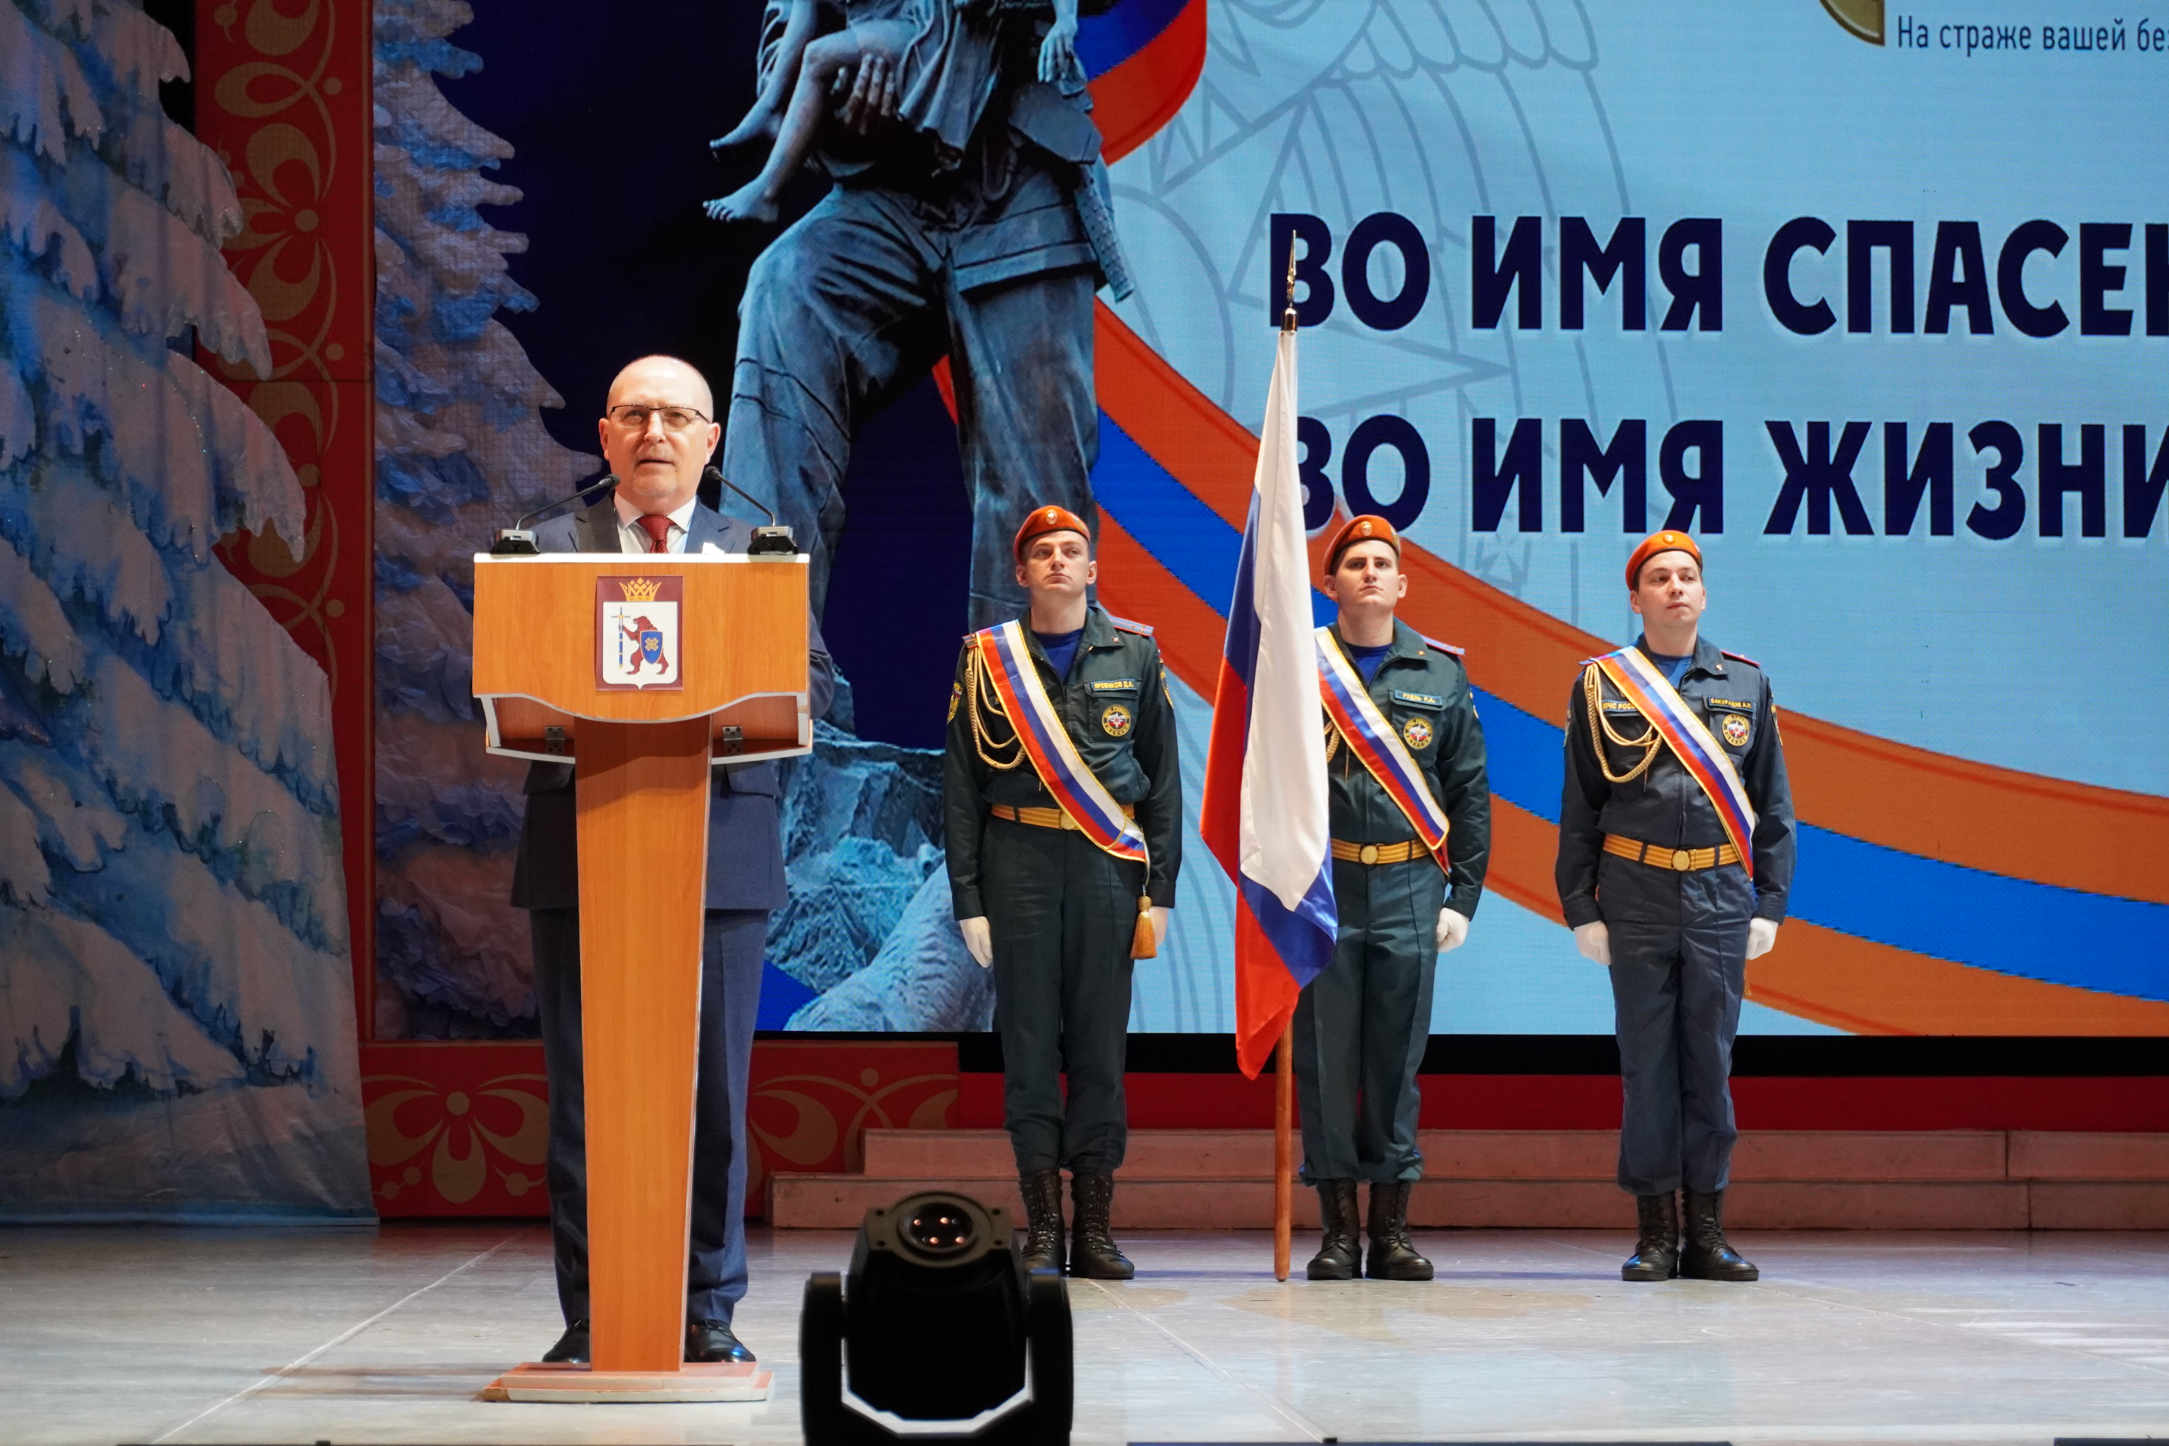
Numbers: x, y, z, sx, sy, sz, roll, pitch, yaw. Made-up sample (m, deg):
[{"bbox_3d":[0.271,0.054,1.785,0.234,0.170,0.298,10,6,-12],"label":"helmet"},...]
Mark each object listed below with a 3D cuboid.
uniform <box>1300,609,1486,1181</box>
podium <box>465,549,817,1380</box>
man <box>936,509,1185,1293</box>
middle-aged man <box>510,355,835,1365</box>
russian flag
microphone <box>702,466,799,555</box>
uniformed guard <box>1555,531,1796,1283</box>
[{"bbox_3d":[0.697,0.434,10.985,0.584,1.376,0.290,0,-4,-3],"label":"uniform"},{"bbox_3d":[-0.686,0.398,7.082,0.513,1.289,0.520,0,-4,-3],"label":"podium"},{"bbox_3d":[-0.051,0.400,10.954,0.584,1.863,0.340,0,-4,-3],"label":"man"},{"bbox_3d":[-0.714,0.221,7.715,0.574,1.735,0.480,0,-4,-3],"label":"middle-aged man"},{"bbox_3d":[0.438,-0.054,10.706,0.327,1.789,0.220,0,-4,-3],"label":"russian flag"},{"bbox_3d":[-0.523,-0.329,7.085,0.151,0.151,0.220,2,-4,-17],"label":"microphone"},{"bbox_3d":[1.433,0.433,10.927,0.588,1.803,0.340,0,-4,-3],"label":"uniformed guard"}]

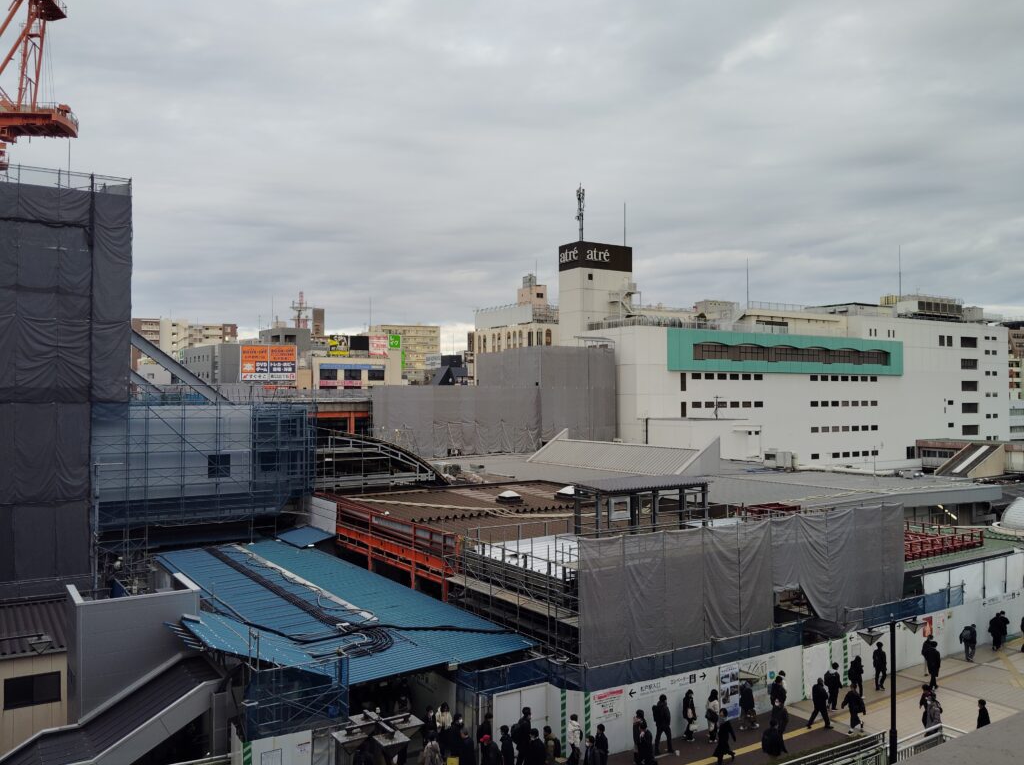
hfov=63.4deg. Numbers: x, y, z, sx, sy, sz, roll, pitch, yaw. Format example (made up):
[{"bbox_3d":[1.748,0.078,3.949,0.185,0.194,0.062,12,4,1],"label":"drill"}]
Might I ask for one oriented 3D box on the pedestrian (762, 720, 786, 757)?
[{"bbox_3d":[7.724,10.653,24.500,0.500,1.620,0.550,1,-1,-27],"label":"pedestrian"}]

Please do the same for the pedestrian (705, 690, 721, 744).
[{"bbox_3d":[6.225,10.342,25.824,0.420,1.660,0.500,1,-1,-40],"label":"pedestrian"}]

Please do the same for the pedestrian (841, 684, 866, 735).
[{"bbox_3d":[10.987,10.420,26.705,0.600,1.620,0.550,1,-1,-33],"label":"pedestrian"}]

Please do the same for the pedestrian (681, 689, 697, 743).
[{"bbox_3d":[5.617,10.676,26.400,0.450,1.640,0.500,0,-1,-21],"label":"pedestrian"}]

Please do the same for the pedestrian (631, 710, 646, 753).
[{"bbox_3d":[3.733,10.383,24.260,0.450,1.640,0.480,1,-1,-33],"label":"pedestrian"}]

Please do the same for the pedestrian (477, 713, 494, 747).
[{"bbox_3d":[-0.706,10.372,23.936,0.420,1.670,0.500,0,-1,7],"label":"pedestrian"}]

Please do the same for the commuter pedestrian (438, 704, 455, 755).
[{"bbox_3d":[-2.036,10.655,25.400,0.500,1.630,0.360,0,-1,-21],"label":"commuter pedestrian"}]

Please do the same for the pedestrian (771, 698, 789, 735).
[{"bbox_3d":[8.256,10.654,25.600,0.520,1.660,0.380,-1,-1,34],"label":"pedestrian"}]

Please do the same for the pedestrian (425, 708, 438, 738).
[{"bbox_3d":[-2.387,10.384,24.447,0.400,1.670,0.500,0,-1,12],"label":"pedestrian"}]

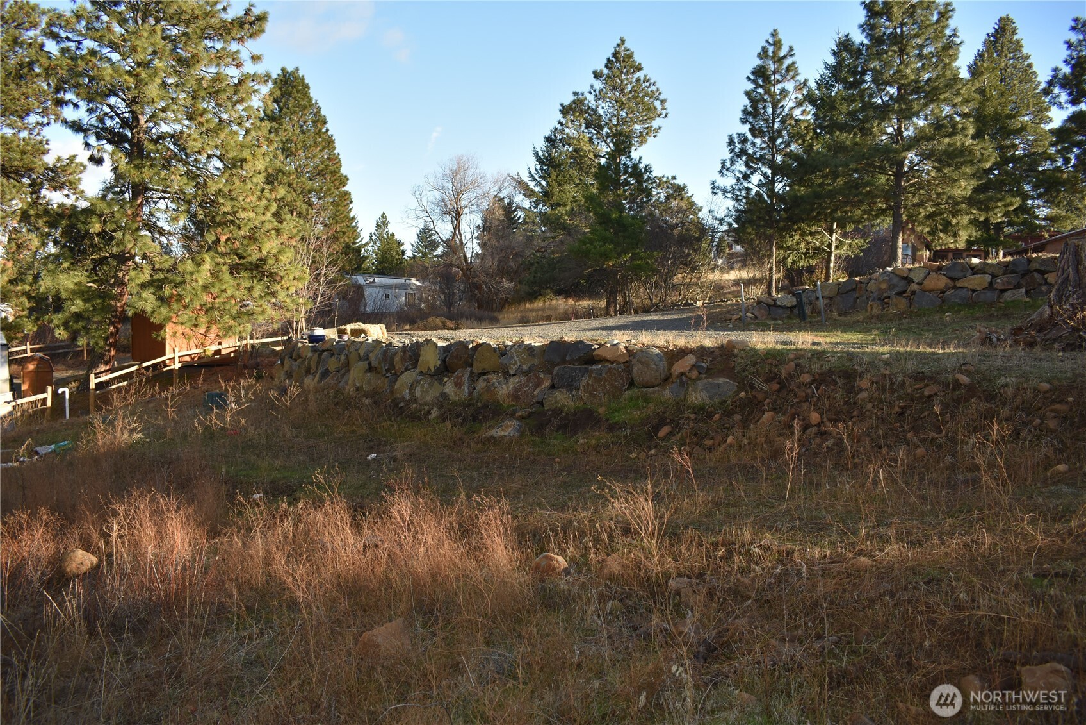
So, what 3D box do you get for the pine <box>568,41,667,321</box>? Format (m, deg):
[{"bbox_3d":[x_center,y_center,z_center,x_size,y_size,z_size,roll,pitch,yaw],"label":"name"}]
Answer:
[{"bbox_3d":[3.172,-8.015,35.000,4.266,11.840,4.200,0,1,0],"label":"pine"}]

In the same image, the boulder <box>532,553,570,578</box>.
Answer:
[{"bbox_3d":[0.045,1.353,5.450,0.255,0.145,0.220,0,3,0],"label":"boulder"}]

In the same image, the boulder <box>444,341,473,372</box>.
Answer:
[{"bbox_3d":[-1.740,-0.122,16.700,0.557,0.624,0.500,0,1,11],"label":"boulder"}]

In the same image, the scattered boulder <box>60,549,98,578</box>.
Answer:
[{"bbox_3d":[-3.106,1.342,5.450,0.255,0.176,0.220,0,3,0],"label":"scattered boulder"}]

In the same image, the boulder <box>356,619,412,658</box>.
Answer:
[{"bbox_3d":[-0.808,1.404,4.150,0.272,0.171,0.230,0,3,0],"label":"boulder"}]

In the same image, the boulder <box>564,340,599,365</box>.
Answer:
[{"bbox_3d":[0.732,-0.197,15.800,0.639,0.463,0.500,0,1,11],"label":"boulder"}]

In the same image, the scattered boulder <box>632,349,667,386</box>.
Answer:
[{"bbox_3d":[1.979,0.103,15.200,0.660,0.706,0.600,0,1,11],"label":"scattered boulder"}]

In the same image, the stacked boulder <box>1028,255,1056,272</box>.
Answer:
[{"bbox_3d":[14.432,-2.838,23.500,0.832,0.465,0.600,0,3,0],"label":"stacked boulder"}]

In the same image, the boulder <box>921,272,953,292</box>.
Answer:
[{"bbox_3d":[12.388,-2.531,25.600,0.983,0.594,0.650,0,1,6],"label":"boulder"}]

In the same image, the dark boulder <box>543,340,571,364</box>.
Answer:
[{"bbox_3d":[0.266,-0.202,15.500,0.517,0.452,0.450,0,3,0],"label":"dark boulder"}]

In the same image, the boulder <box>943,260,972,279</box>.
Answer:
[{"bbox_3d":[12.811,-2.872,25.200,0.873,0.560,0.650,0,2,9],"label":"boulder"}]

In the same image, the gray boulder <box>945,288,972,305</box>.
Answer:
[{"bbox_3d":[12.634,-2.014,24.800,0.810,0.476,0.600,0,2,9],"label":"gray boulder"}]

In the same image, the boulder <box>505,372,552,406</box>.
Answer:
[{"bbox_3d":[-0.271,0.494,15.300,0.877,0.653,0.620,0,3,0],"label":"boulder"}]

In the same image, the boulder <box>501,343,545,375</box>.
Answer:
[{"bbox_3d":[-0.357,-0.068,14.600,0.751,0.560,0.580,0,2,14],"label":"boulder"}]

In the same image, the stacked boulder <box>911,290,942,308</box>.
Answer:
[{"bbox_3d":[12.021,-1.991,25.500,0.928,0.541,0.650,0,1,6],"label":"stacked boulder"}]

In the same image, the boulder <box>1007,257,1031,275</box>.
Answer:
[{"bbox_3d":[14.903,-3.026,25.500,0.681,0.541,0.550,0,2,9],"label":"boulder"}]

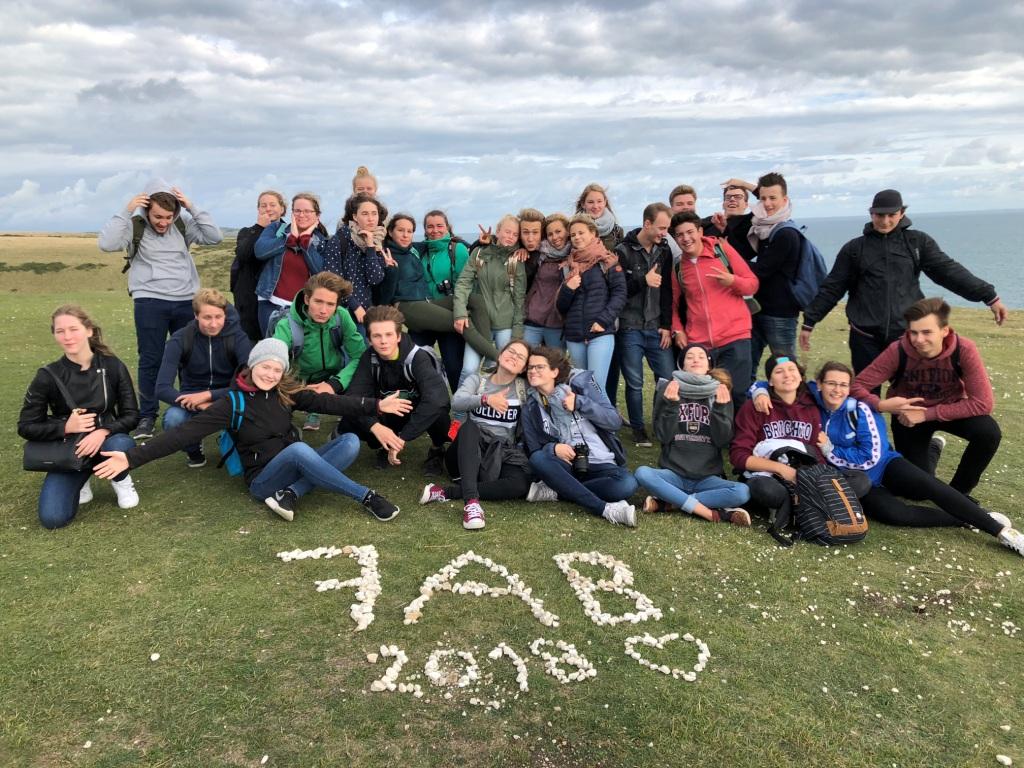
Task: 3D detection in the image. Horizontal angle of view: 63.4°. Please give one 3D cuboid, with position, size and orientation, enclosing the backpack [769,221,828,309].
[{"bbox_3d":[1.794,-0.743,5.150,0.280,0.500,0.310,-9,12,-29],"label":"backpack"}]

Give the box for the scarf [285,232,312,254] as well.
[{"bbox_3d":[-1.327,-0.874,5.150,0.180,0.140,0.160,-4,11,-9],"label":"scarf"}]

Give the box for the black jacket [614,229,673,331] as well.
[{"bbox_3d":[0.889,-0.700,5.600,0.450,0.680,0.310,-7,11,-25],"label":"black jacket"}]

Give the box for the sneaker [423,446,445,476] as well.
[{"bbox_3d":[-0.482,0.482,5.150,0.110,0.130,0.280,1,11,12],"label":"sneaker"}]

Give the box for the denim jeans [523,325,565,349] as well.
[{"bbox_3d":[0.219,-0.017,5.750,0.380,0.900,0.280,-1,11,0],"label":"denim jeans"}]

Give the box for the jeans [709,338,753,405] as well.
[{"bbox_3d":[1.410,0.057,5.550,0.420,0.920,0.300,0,11,9],"label":"jeans"}]

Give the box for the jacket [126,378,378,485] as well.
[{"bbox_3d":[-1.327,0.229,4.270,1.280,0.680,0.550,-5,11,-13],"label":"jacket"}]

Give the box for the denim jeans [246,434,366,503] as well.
[{"bbox_3d":[-1.052,0.426,4.280,0.560,0.360,0.520,4,12,30],"label":"denim jeans"}]

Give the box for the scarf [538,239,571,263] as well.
[{"bbox_3d":[0.285,-0.874,5.420,0.250,0.170,0.220,-2,11,3],"label":"scarf"}]

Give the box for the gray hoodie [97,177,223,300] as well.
[{"bbox_3d":[-2.355,-0.968,5.550,0.780,0.800,0.460,-7,11,-21],"label":"gray hoodie"}]

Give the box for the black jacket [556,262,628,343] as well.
[{"bbox_3d":[0.515,-0.534,5.300,0.460,0.570,0.350,1,11,17],"label":"black jacket"}]

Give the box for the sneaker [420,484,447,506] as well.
[{"bbox_3d":[-0.423,0.603,4.520,0.100,0.100,0.255,14,18,31],"label":"sneaker"}]

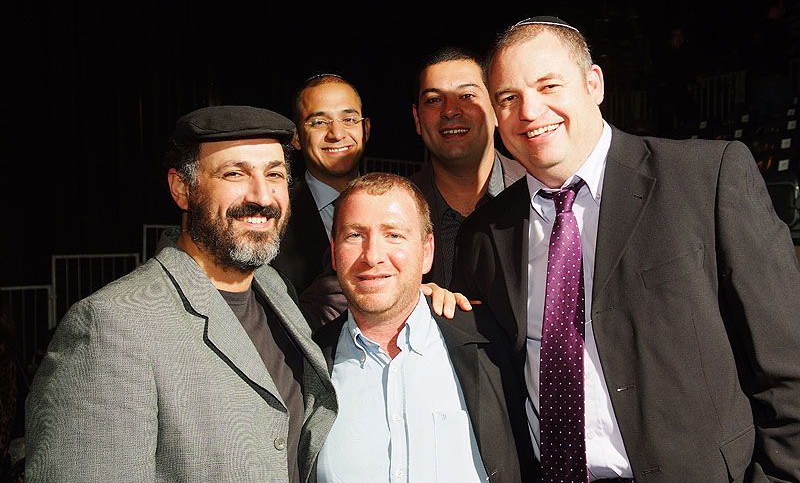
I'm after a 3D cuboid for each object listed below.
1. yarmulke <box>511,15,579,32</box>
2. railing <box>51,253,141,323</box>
[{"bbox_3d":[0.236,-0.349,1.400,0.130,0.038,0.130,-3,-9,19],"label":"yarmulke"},{"bbox_3d":[-2.817,0.645,8.063,0.820,1.030,0.050,-1,2,-38],"label":"railing"}]

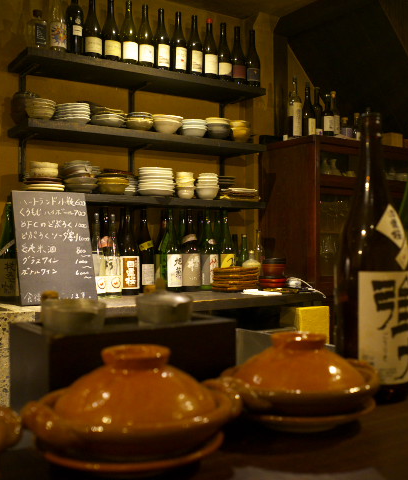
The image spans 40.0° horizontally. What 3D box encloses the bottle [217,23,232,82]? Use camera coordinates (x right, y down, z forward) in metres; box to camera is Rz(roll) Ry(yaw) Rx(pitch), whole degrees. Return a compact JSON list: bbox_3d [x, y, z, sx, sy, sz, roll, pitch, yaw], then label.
[{"bbox_3d":[0.096,-0.909,2.738,0.077,0.298,0.077,0,1,-6],"label":"bottle"}]

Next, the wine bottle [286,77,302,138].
[{"bbox_3d":[0.492,-0.700,2.996,0.074,0.335,0.074,0,1,-6],"label":"wine bottle"}]

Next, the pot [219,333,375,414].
[{"bbox_3d":[0.116,0.159,0.685,0.194,0.090,0.207,0,-1,0],"label":"pot"}]

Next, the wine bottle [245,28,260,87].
[{"bbox_3d":[0.261,-0.966,2.990,0.075,0.297,0.075,0,-1,0],"label":"wine bottle"}]

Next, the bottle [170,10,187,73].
[{"bbox_3d":[-0.123,-0.968,2.765,0.077,0.298,0.077,0,-1,0],"label":"bottle"}]

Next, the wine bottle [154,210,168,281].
[{"bbox_3d":[-0.192,0.051,2.720,0.103,0.395,0.103,0,0,-22],"label":"wine bottle"}]

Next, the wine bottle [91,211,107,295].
[{"bbox_3d":[-0.463,0.068,2.440,0.082,0.362,0.082,1,-1,-30],"label":"wine bottle"}]

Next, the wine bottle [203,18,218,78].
[{"bbox_3d":[0.032,-0.939,2.768,0.081,0.299,0.081,0,0,0],"label":"wine bottle"}]

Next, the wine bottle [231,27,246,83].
[{"bbox_3d":[0.175,-0.929,2.848,0.081,0.299,0.081,0,0,0],"label":"wine bottle"}]

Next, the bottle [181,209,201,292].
[{"bbox_3d":[-0.061,0.037,2.630,0.105,0.395,0.105,0,1,0],"label":"bottle"}]

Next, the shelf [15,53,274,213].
[{"bbox_3d":[-0.268,-0.458,2.633,1.187,0.602,0.299,-1,1,-33],"label":"shelf"}]

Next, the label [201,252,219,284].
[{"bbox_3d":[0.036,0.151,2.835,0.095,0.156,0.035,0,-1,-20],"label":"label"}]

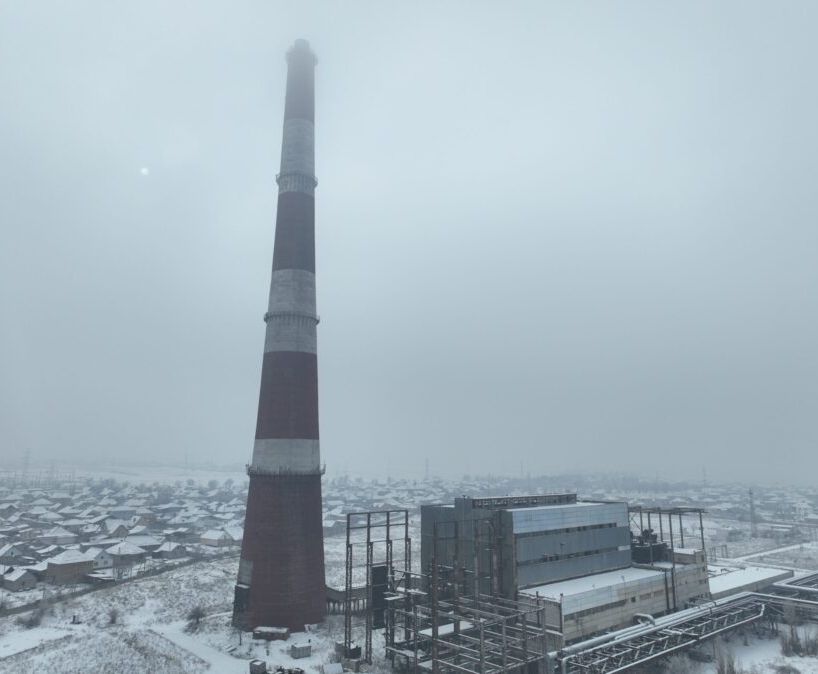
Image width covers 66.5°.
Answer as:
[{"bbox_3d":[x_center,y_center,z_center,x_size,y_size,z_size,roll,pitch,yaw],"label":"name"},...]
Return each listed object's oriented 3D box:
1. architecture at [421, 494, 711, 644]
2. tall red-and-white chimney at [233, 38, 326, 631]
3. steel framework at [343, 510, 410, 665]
[{"bbox_3d":[47.969,64.864,185.737,78.040,32.780,43.990,10,-15,-40],"label":"architecture"},{"bbox_3d":[-35.295,-9.510,189.557,25.000,180.500,25.000,0,-12,0],"label":"tall red-and-white chimney"},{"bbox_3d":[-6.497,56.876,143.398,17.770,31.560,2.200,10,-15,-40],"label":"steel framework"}]

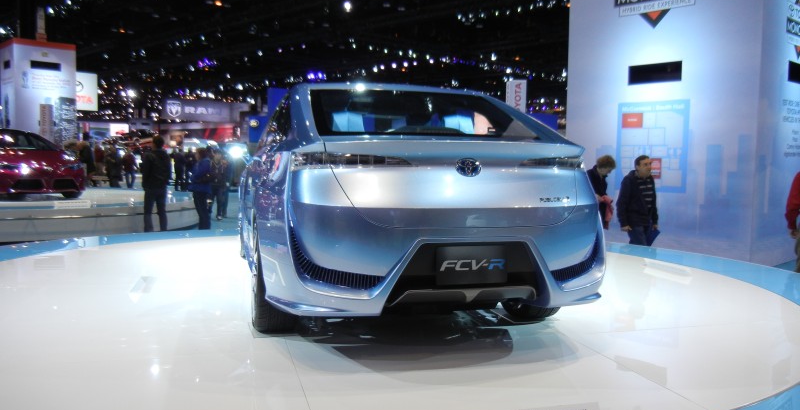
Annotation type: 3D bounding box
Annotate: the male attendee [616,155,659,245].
[{"bbox_3d":[2.925,0.219,8.660,0.530,1.670,0.400,-2,5,-35],"label":"male attendee"}]

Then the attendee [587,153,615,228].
[{"bbox_3d":[2.499,0.174,8.858,0.420,1.610,0.480,5,5,40],"label":"attendee"}]

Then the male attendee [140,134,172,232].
[{"bbox_3d":[-3.977,-0.253,11.364,0.520,1.780,0.360,-1,5,-23],"label":"male attendee"}]

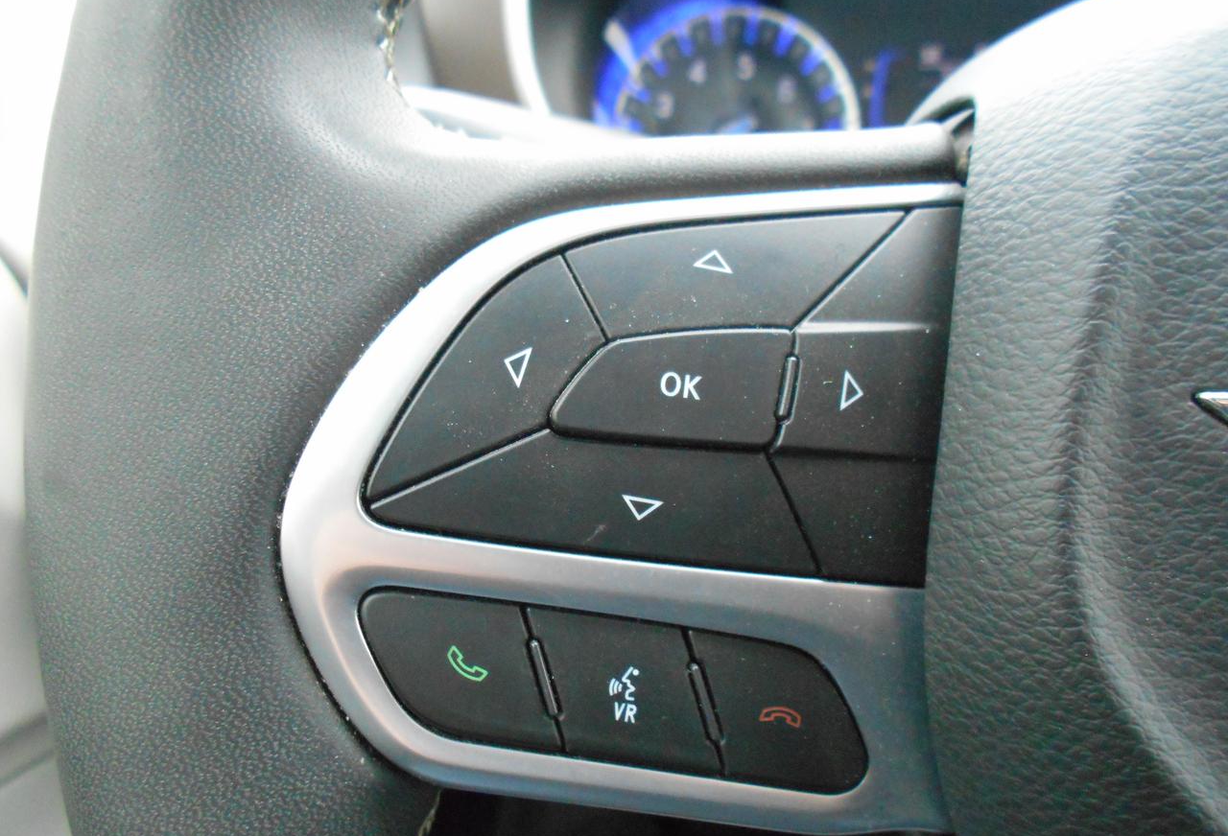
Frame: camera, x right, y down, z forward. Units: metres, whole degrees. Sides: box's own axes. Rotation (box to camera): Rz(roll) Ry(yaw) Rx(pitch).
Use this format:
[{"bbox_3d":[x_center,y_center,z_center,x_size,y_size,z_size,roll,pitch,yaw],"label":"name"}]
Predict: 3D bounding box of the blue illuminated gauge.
[{"bbox_3d":[0.041,-0.100,0.323,0.092,0.092,0.020,0,8,0],"label":"blue illuminated gauge"}]

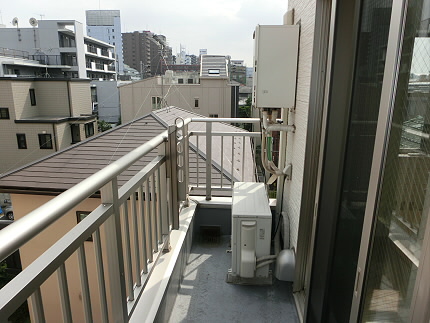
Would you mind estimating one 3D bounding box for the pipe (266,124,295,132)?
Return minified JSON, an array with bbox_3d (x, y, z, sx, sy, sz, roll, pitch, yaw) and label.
[{"bbox_3d":[0.554,-0.282,2.525,0.242,0.050,0.052,0,15,5],"label":"pipe"}]

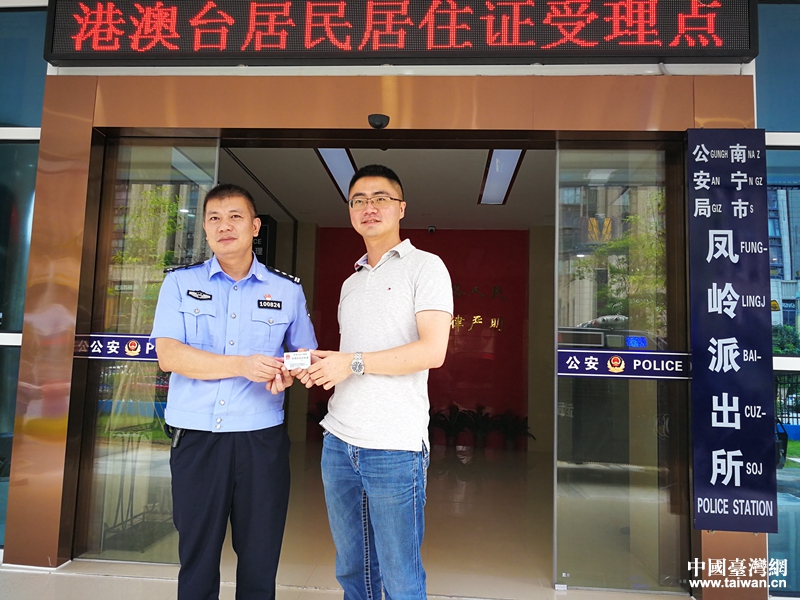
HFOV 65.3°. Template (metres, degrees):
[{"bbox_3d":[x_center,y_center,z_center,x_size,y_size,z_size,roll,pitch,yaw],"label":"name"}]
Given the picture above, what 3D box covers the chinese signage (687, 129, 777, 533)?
[{"bbox_3d":[1.663,0.121,3.151,0.391,2.022,0.045,1,-6,4],"label":"chinese signage"}]

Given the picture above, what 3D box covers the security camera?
[{"bbox_3d":[-0.112,-0.963,3.374,0.118,0.073,0.060,1,-6,4],"label":"security camera"}]

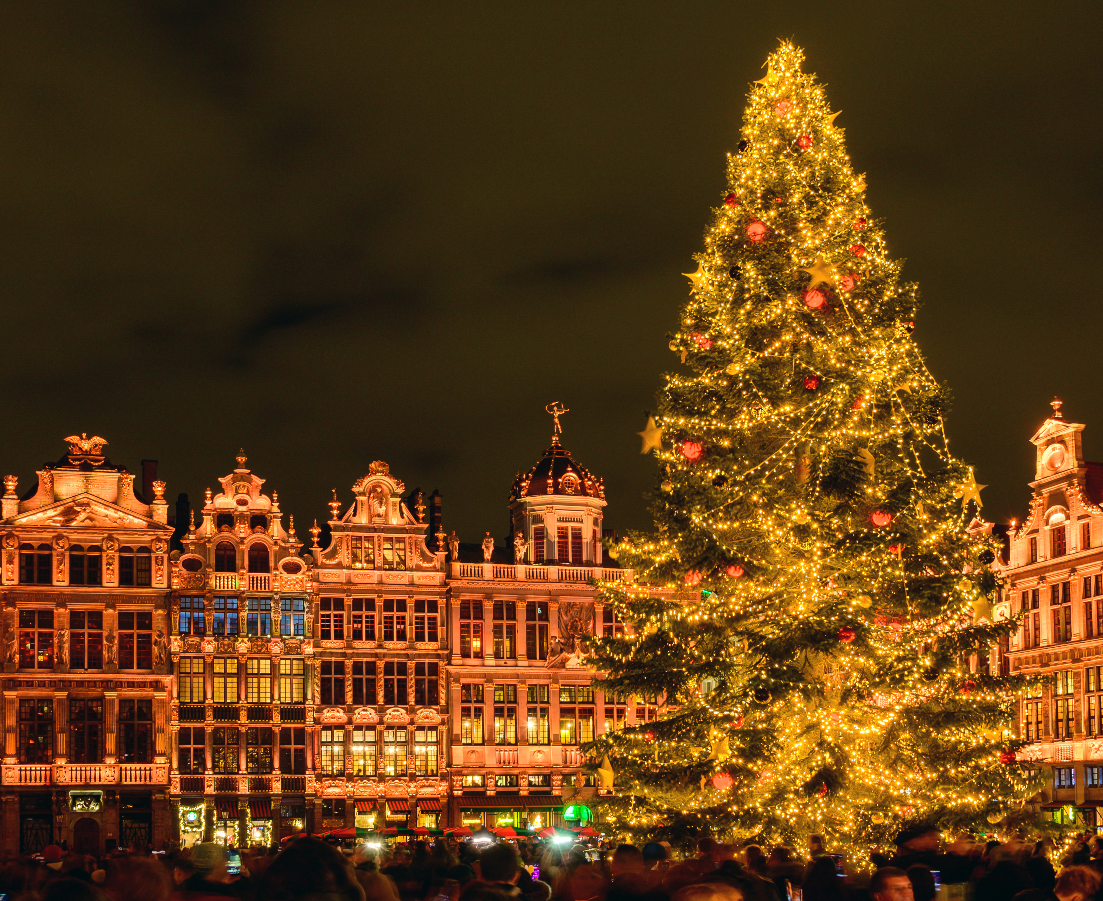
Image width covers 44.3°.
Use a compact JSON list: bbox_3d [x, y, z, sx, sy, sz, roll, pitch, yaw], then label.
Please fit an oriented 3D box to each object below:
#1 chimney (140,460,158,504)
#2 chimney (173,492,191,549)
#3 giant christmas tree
[{"bbox_3d":[-25.846,2.074,87.000,0.950,3.000,0.900,0,-3,0],"label":"chimney"},{"bbox_3d":[-24.011,4.642,88.000,0.950,3.900,0.900,0,-3,0],"label":"chimney"},{"bbox_3d":[5.817,0.059,30.000,9.900,18.200,9.700,0,-3,0],"label":"giant christmas tree"}]

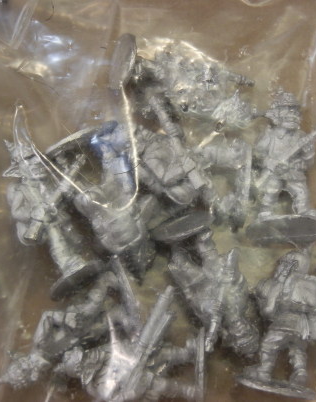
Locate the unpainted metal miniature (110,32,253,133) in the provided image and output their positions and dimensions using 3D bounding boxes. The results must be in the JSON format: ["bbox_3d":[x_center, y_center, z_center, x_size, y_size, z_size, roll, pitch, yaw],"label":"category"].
[{"bbox_3d":[0.005,-0.024,0.195,0.030,0.014,0.017,20,72,-15],"label":"unpainted metal miniature"}]

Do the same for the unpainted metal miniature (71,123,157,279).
[{"bbox_3d":[-0.009,0.001,0.194,0.017,0.015,0.031,-17,92,5],"label":"unpainted metal miniature"}]

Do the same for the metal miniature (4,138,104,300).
[{"bbox_3d":[-0.023,0.002,0.192,0.017,0.015,0.032,-25,76,-18],"label":"metal miniature"}]

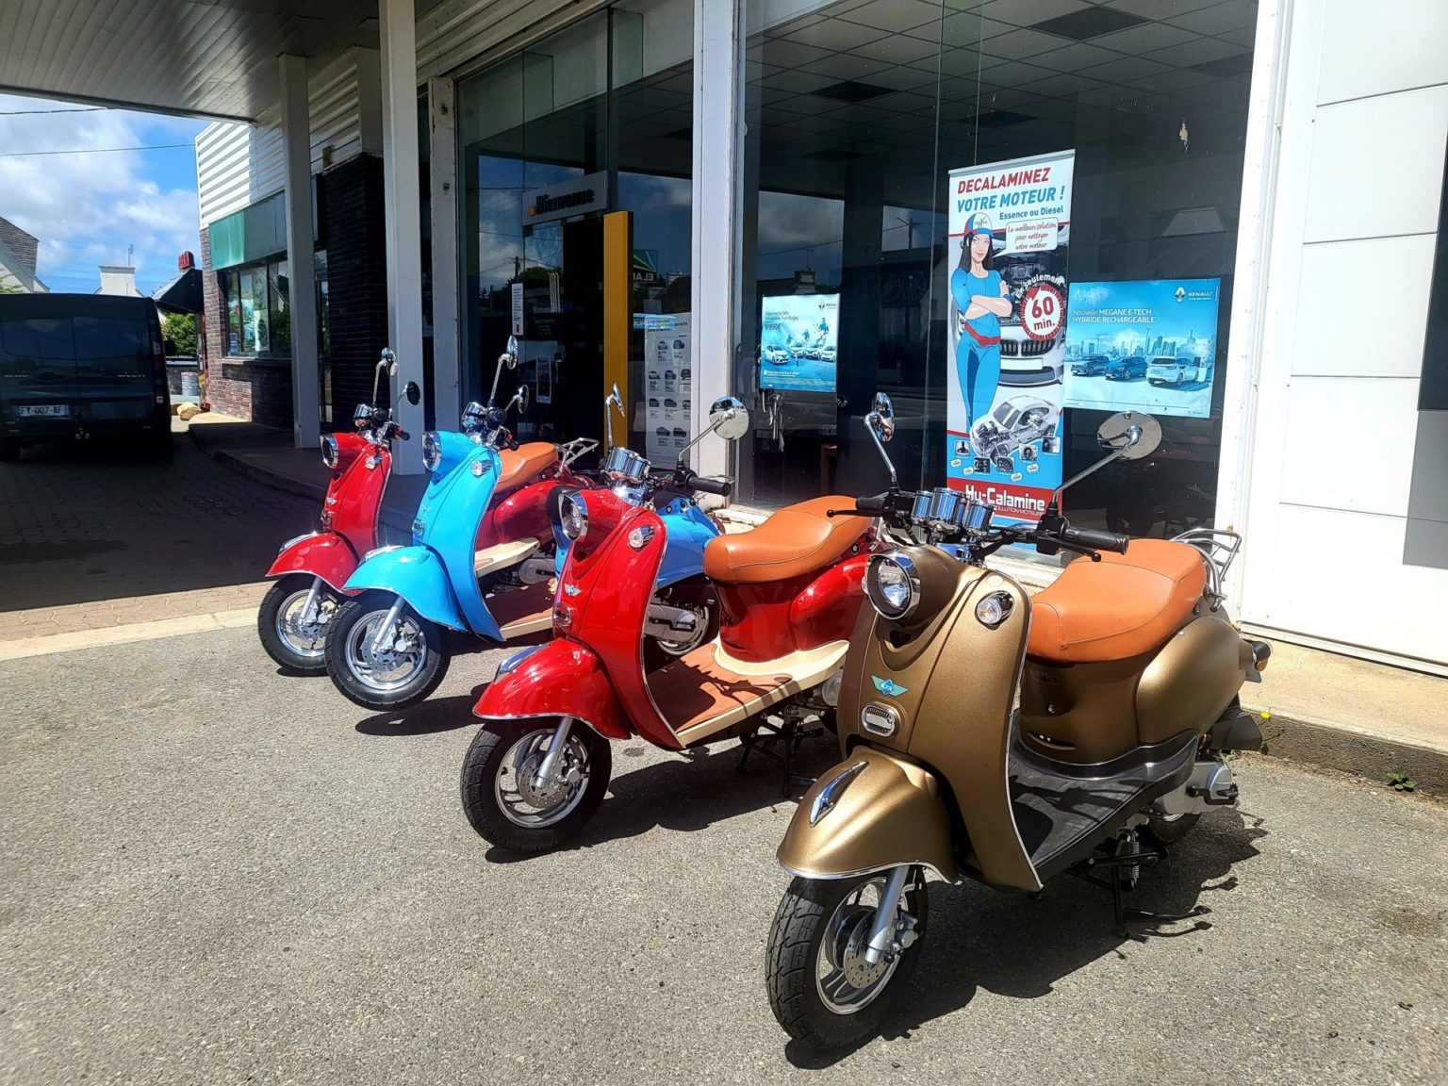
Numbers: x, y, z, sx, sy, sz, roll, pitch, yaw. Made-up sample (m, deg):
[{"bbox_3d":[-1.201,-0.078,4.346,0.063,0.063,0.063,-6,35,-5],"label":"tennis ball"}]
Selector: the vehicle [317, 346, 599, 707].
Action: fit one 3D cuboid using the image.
[{"bbox_3d":[-0.644,-0.087,4.070,1.703,1.337,0.713,-6,12,-35],"label":"vehicle"}]

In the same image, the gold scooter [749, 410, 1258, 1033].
[{"bbox_3d":[0.759,0.292,2.419,1.700,1.230,0.720,-7,13,-39],"label":"gold scooter"}]

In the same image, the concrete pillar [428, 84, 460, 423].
[{"bbox_3d":[-3.055,-2.946,11.883,0.220,4.058,0.170,-5,11,-35],"label":"concrete pillar"}]

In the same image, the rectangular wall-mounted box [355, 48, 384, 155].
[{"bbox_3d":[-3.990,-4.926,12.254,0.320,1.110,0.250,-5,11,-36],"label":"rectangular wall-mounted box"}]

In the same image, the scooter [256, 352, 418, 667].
[{"bbox_3d":[-1.173,-0.179,4.774,1.713,1.317,0.713,-7,12,-40],"label":"scooter"}]

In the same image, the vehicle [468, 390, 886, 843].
[{"bbox_3d":[0.061,0.150,3.208,1.700,1.230,0.720,-6,13,-37],"label":"vehicle"}]

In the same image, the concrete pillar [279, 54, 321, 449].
[{"bbox_3d":[-5.225,-3.509,13.393,0.240,4.655,0.240,-5,11,-35],"label":"concrete pillar"}]

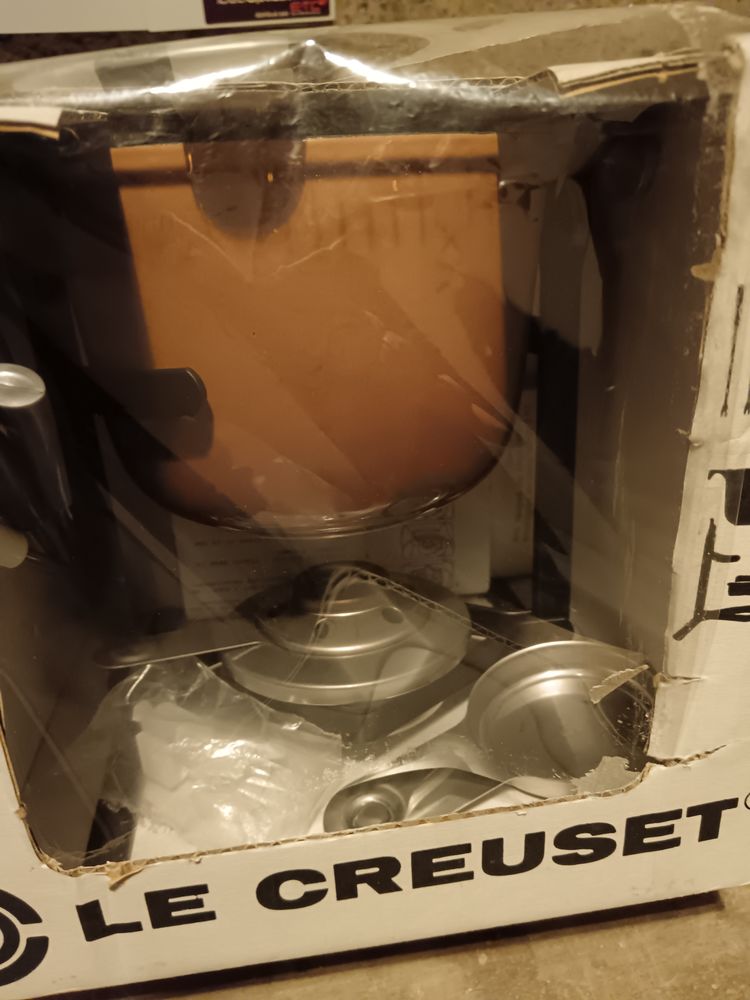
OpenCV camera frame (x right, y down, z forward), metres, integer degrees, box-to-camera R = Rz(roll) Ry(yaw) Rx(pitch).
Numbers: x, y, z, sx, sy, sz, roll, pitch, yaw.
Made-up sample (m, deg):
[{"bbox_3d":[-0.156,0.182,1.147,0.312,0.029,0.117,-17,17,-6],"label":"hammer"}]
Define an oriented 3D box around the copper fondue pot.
[{"bbox_3d":[-0.023,-0.066,0.314,0.178,0.129,0.178,-5,16,1],"label":"copper fondue pot"}]

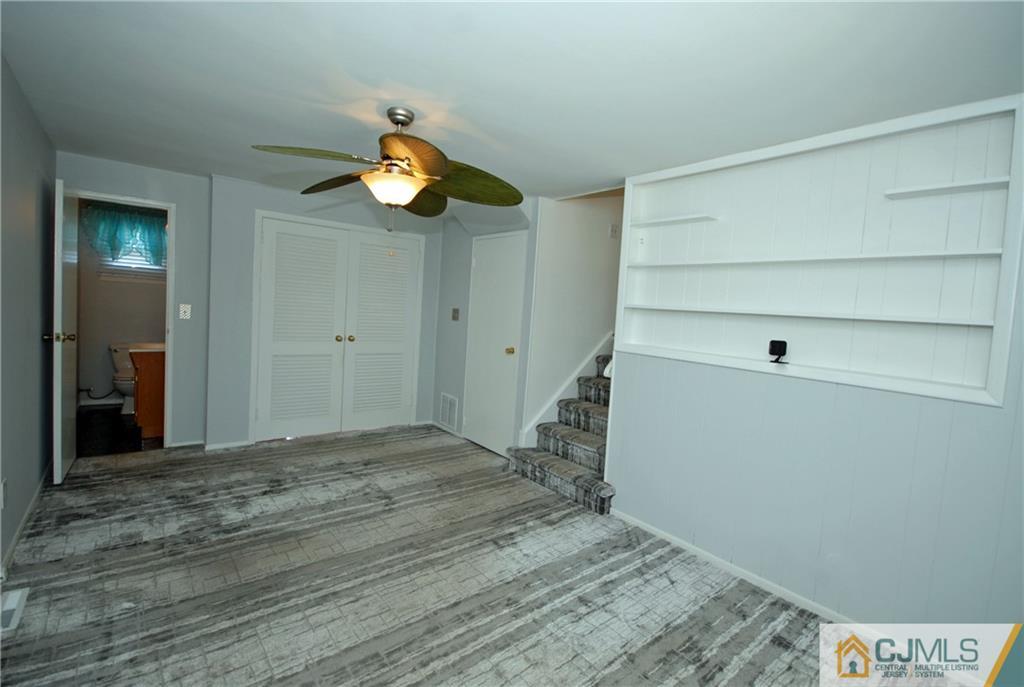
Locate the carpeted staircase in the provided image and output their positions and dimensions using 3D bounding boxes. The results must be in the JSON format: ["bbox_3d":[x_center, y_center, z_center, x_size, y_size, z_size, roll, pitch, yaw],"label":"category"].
[{"bbox_3d":[0.810,0.593,3.685,1.322,1.108,1.081,0,5,-42],"label":"carpeted staircase"}]

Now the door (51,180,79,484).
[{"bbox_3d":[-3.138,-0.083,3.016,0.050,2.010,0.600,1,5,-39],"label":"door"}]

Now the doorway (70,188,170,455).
[{"bbox_3d":[-3.149,-0.115,3.434,0.591,2.009,0.114,0,5,-42],"label":"doorway"}]

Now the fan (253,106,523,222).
[{"bbox_3d":[-0.566,-0.928,2.182,1.308,0.481,1.308,0,5,-42],"label":"fan"}]

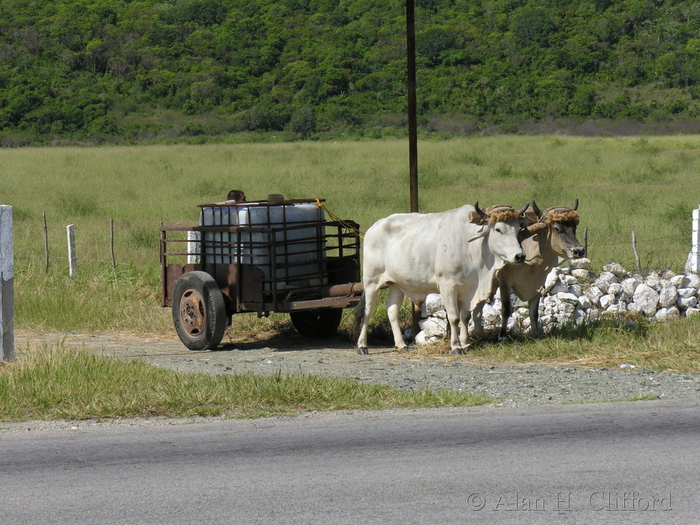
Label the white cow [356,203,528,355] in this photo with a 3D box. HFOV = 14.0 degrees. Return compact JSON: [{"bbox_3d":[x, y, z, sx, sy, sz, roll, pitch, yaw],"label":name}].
[{"bbox_3d":[0.964,0.165,29.400,2.050,1.560,0.620,1,3,39],"label":"white cow"}]

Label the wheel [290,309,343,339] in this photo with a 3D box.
[{"bbox_3d":[-0.379,0.430,32.300,0.220,0.880,0.880,-6,5,-33],"label":"wheel"}]

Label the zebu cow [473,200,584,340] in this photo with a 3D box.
[{"bbox_3d":[1.722,0.096,30.400,2.050,1.500,0.600,1,4,43],"label":"zebu cow"}]

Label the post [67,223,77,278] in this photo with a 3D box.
[{"bbox_3d":[-4.830,-0.182,49.500,0.130,0.970,0.130,-3,3,-14],"label":"post"}]

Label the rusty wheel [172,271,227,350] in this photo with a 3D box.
[{"bbox_3d":[-1.663,0.530,31.500,0.220,0.880,0.880,-6,5,-33],"label":"rusty wheel"}]

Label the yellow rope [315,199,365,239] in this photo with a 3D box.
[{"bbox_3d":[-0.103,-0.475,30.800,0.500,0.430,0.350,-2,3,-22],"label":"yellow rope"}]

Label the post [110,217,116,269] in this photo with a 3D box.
[{"bbox_3d":[-4.147,-0.307,50.000,0.070,0.950,0.070,-1,3,0],"label":"post"}]

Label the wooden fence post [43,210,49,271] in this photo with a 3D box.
[{"bbox_3d":[-5.331,-0.351,50.000,0.070,1.130,0.070,-3,3,0],"label":"wooden fence post"}]

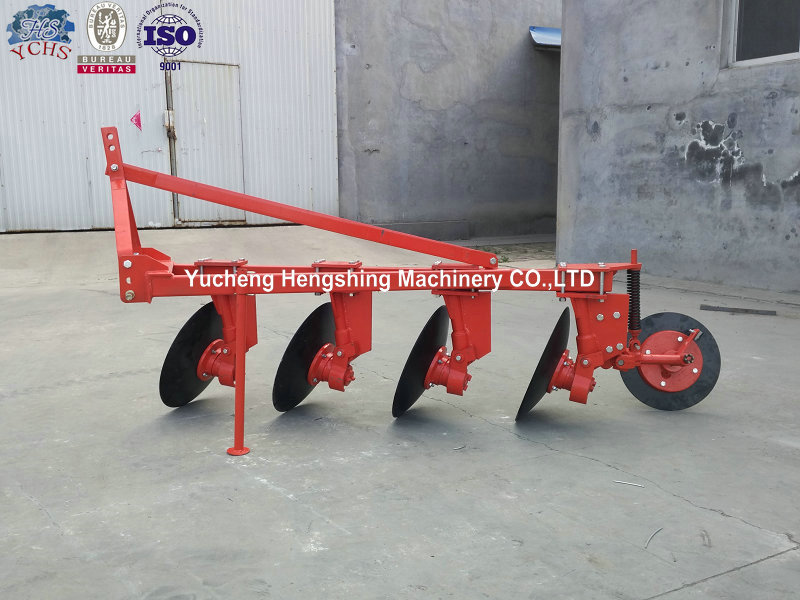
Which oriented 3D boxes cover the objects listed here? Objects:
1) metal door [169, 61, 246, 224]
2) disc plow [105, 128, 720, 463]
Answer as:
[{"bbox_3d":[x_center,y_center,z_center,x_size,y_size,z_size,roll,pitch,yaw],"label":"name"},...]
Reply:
[{"bbox_3d":[-2.667,-2.163,9.663,0.968,2.150,0.060,-6,10,-29],"label":"metal door"},{"bbox_3d":[0.139,-0.141,3.671,3.062,1.463,1.248,-3,10,-15],"label":"disc plow"}]

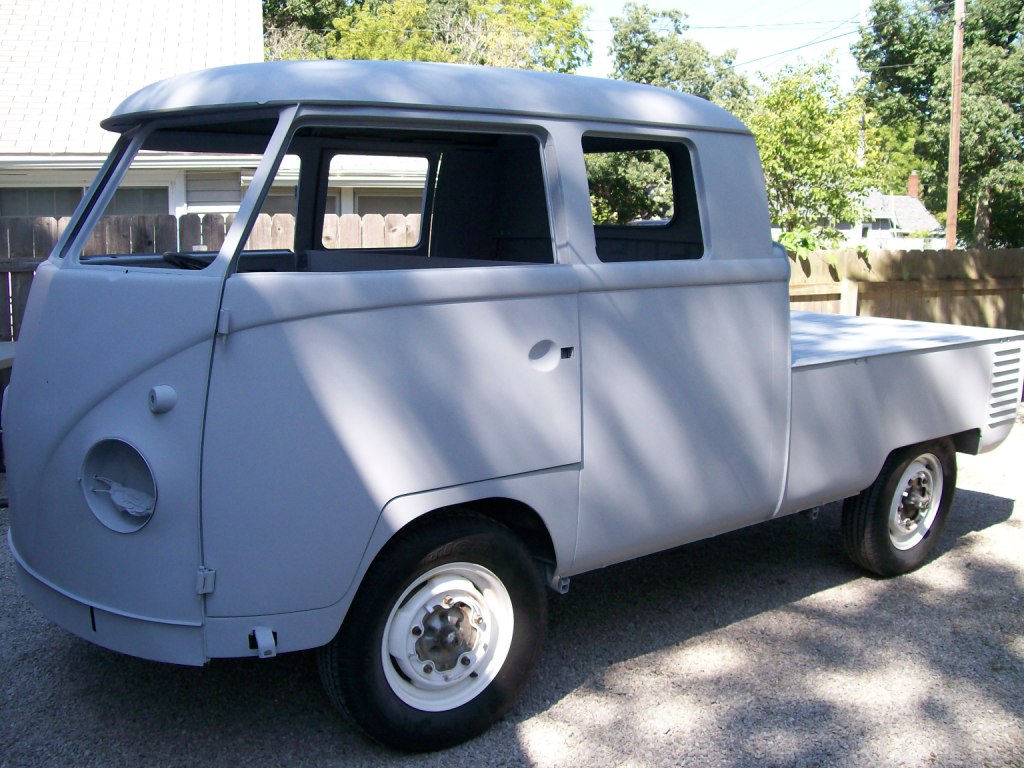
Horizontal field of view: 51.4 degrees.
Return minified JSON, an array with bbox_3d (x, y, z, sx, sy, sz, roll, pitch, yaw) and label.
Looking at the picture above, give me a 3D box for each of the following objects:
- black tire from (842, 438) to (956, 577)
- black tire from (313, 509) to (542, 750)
[{"bbox_3d":[1.637,0.474,4.478,0.688,0.688,0.178,-4,14,-41],"label":"black tire"},{"bbox_3d":[-0.207,0.687,2.985,0.688,0.685,0.178,-3,9,-34],"label":"black tire"}]

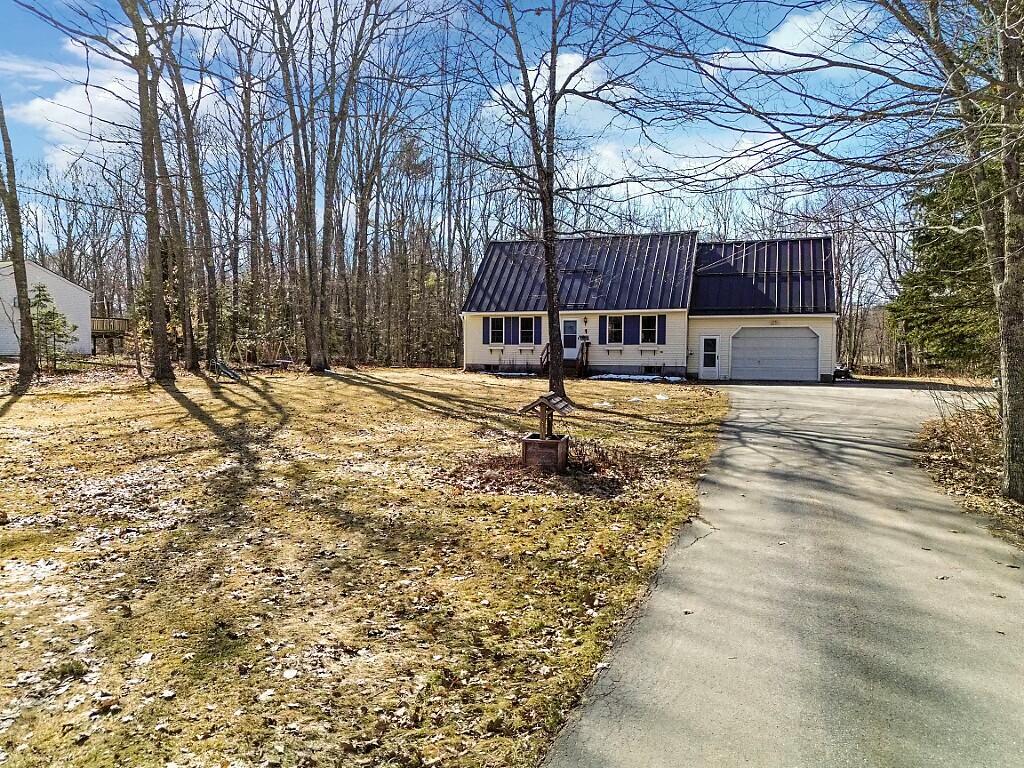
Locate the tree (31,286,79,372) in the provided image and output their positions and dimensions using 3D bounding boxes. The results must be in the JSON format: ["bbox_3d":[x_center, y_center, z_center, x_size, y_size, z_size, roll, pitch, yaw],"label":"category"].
[{"bbox_3d":[-23.844,-2.922,36.860,2.400,4.550,2.400,0,4,0],"label":"tree"}]

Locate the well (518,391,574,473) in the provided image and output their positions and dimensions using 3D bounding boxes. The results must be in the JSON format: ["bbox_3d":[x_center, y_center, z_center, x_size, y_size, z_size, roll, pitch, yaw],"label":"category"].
[{"bbox_3d":[0.601,0.814,12.050,0.780,1.270,0.900,1,4,16],"label":"well"}]

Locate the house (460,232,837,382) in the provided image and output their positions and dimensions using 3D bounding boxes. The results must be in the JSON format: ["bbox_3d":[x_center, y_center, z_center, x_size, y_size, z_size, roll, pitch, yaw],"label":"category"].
[{"bbox_3d":[7.404,-4.342,38.993,18.400,7.750,8.800,1,4,19],"label":"house"}]

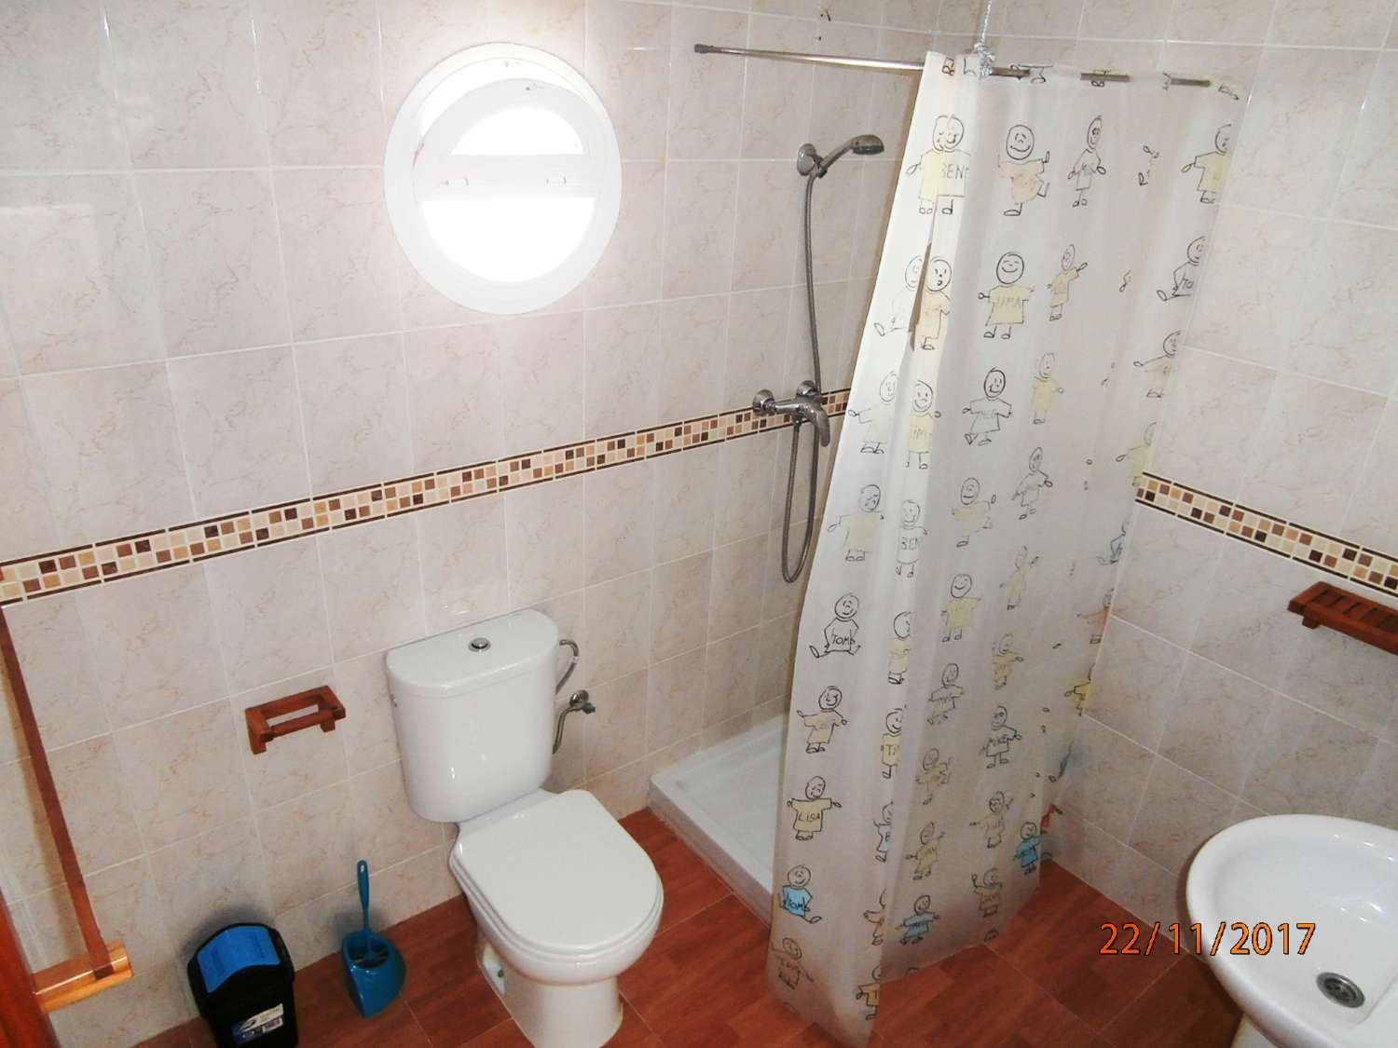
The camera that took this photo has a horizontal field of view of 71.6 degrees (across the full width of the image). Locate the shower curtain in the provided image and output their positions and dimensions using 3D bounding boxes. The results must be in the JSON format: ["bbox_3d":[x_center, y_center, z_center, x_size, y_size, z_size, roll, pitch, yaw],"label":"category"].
[{"bbox_3d":[0.626,0.110,2.048,0.932,1.977,0.330,-16,31,-35],"label":"shower curtain"}]

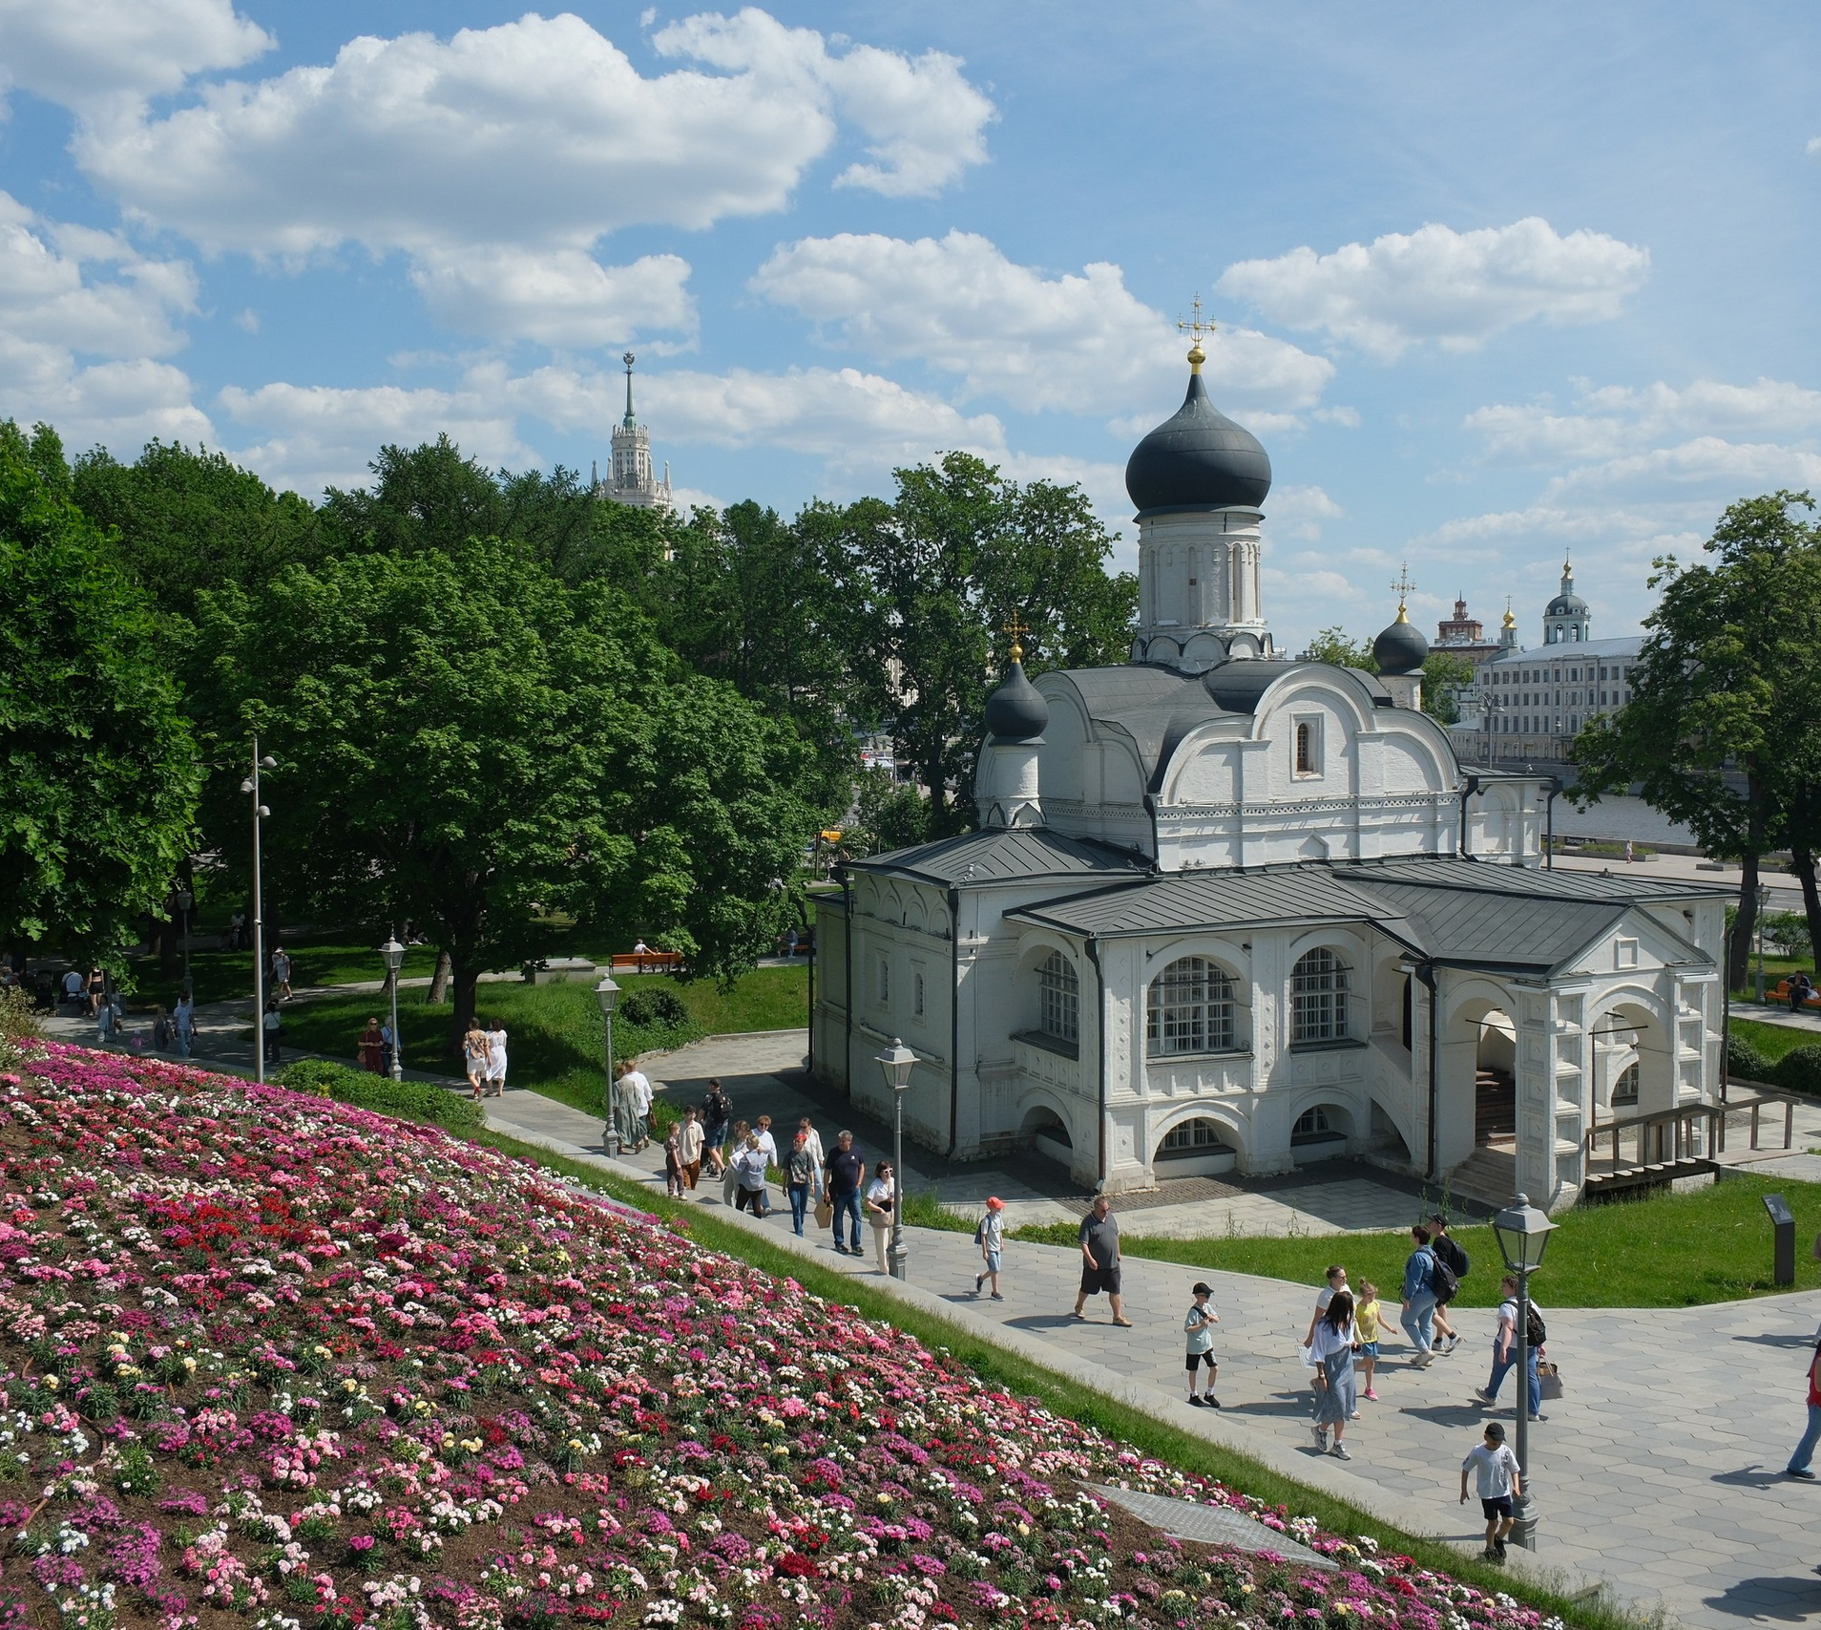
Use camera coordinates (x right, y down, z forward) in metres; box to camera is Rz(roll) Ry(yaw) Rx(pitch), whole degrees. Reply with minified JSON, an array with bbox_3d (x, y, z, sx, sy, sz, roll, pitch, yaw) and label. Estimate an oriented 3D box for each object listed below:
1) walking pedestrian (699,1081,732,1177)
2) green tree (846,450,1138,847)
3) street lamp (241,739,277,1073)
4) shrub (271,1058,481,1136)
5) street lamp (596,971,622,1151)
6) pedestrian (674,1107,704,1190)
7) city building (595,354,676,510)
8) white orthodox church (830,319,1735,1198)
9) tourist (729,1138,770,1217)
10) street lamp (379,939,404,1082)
[{"bbox_3d":[-3.429,5.516,32.205,0.550,1.720,0.520,1,3,32],"label":"walking pedestrian"},{"bbox_3d":[3.594,-5.596,83.581,12.900,21.788,12.500,0,2,2],"label":"green tree"},{"bbox_3d":[-14.751,2.225,41.500,0.750,7.900,0.600,-1,2,-20],"label":"street lamp"},{"bbox_3d":[-11.218,5.697,38.233,6.600,0.750,1.500,2,3,40],"label":"shrub"},{"bbox_3d":[-5.568,4.633,33.835,0.460,3.370,0.460,-1,2,-10],"label":"street lamp"},{"bbox_3d":[-3.766,5.699,31.384,0.480,1.440,0.400,-1,2,-25],"label":"pedestrian"},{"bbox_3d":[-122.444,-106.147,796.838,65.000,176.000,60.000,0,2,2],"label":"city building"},{"bbox_3d":[7.935,-2.466,40.199,17.300,18.000,20.500,-1,2,-23],"label":"white orthodox church"},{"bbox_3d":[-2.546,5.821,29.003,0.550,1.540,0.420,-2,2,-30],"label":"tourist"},{"bbox_3d":[-11.565,4.425,41.135,0.540,3.375,0.540,-1,2,-16],"label":"street lamp"}]

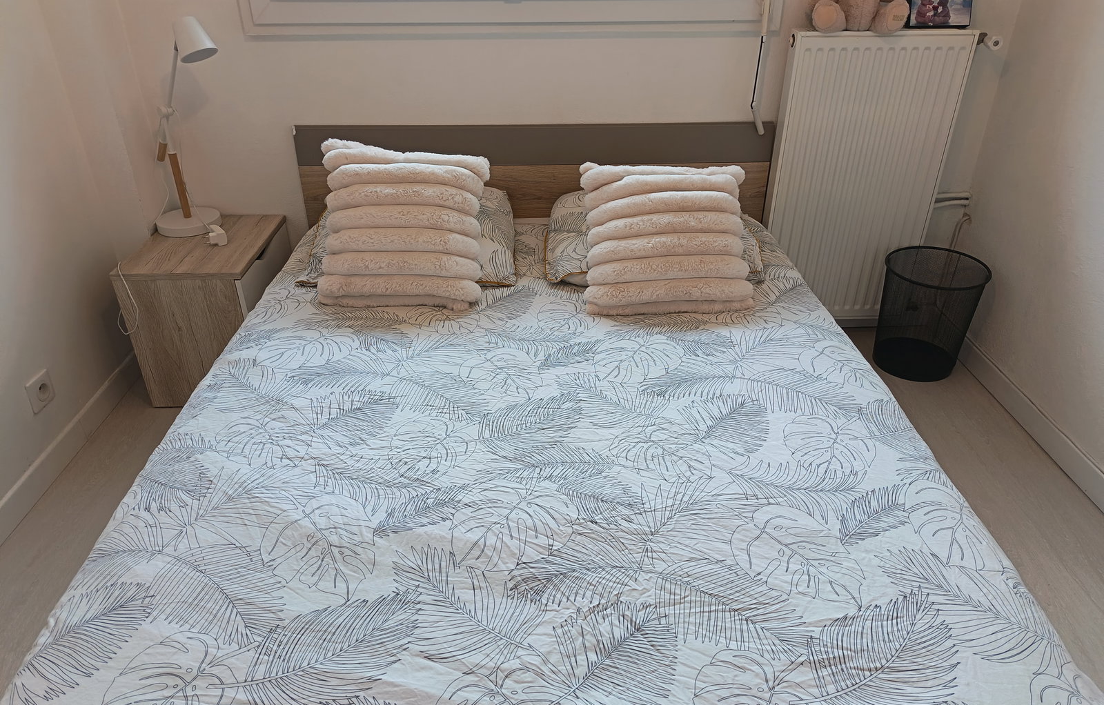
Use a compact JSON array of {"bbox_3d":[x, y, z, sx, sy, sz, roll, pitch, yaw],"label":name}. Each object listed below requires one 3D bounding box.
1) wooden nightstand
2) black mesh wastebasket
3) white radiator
[{"bbox_3d":[-1.022,-0.135,2.372,0.356,0.443,0.423,-1,32,0],"label":"wooden nightstand"},{"bbox_3d":[1.173,-0.116,2.414,0.301,0.341,0.301,-1,32,0],"label":"black mesh wastebasket"},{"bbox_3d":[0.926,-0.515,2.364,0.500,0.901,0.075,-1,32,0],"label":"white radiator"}]

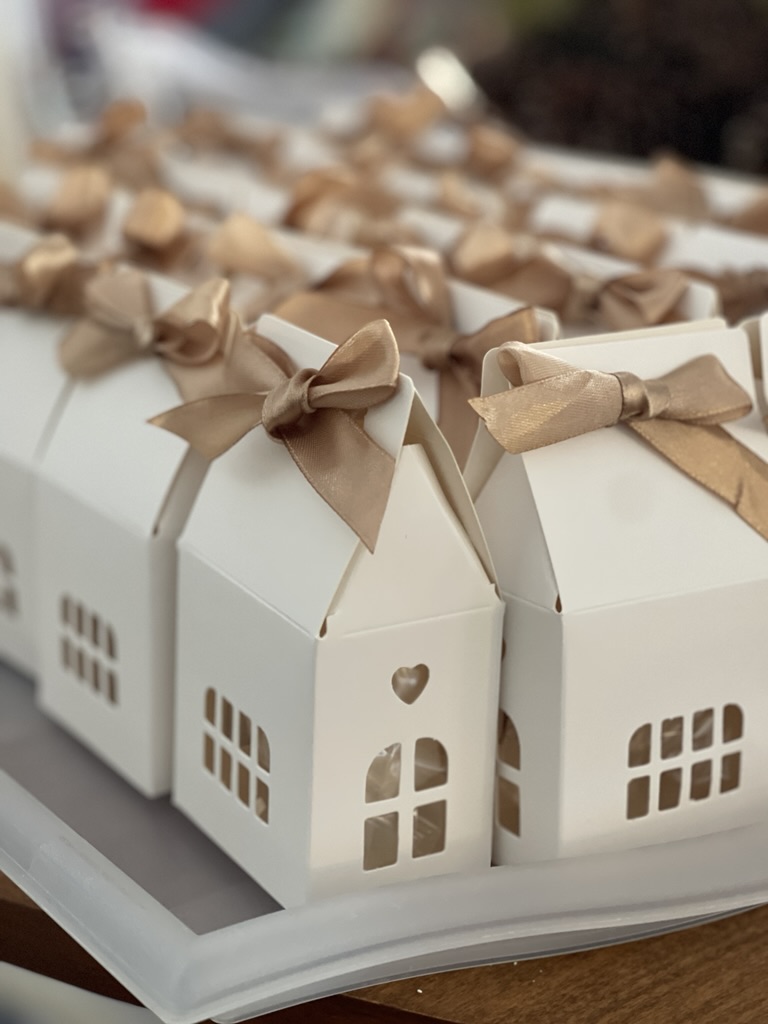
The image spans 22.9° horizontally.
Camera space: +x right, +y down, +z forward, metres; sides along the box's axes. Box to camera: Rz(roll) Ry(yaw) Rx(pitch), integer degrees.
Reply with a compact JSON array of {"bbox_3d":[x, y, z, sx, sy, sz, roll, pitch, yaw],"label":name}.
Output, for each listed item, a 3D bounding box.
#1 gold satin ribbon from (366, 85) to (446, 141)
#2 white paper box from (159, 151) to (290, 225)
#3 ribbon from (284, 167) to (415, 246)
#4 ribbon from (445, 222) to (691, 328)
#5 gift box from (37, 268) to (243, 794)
[{"bbox_3d":[0.017,-0.301,1.432,0.035,0.041,0.072,-8,19,-30],"label":"gold satin ribbon"},{"bbox_3d":[-0.091,-0.107,1.108,0.072,0.185,0.105,-8,19,-30],"label":"white paper box"},{"bbox_3d":[-0.018,-0.156,0.968,0.037,0.041,0.082,-8,19,-30],"label":"ribbon"},{"bbox_3d":[0.077,-0.097,0.788,0.044,0.044,0.108,-8,19,-30],"label":"ribbon"},{"bbox_3d":[-0.084,0.002,0.753,0.072,0.185,0.105,-9,20,-32],"label":"gift box"}]

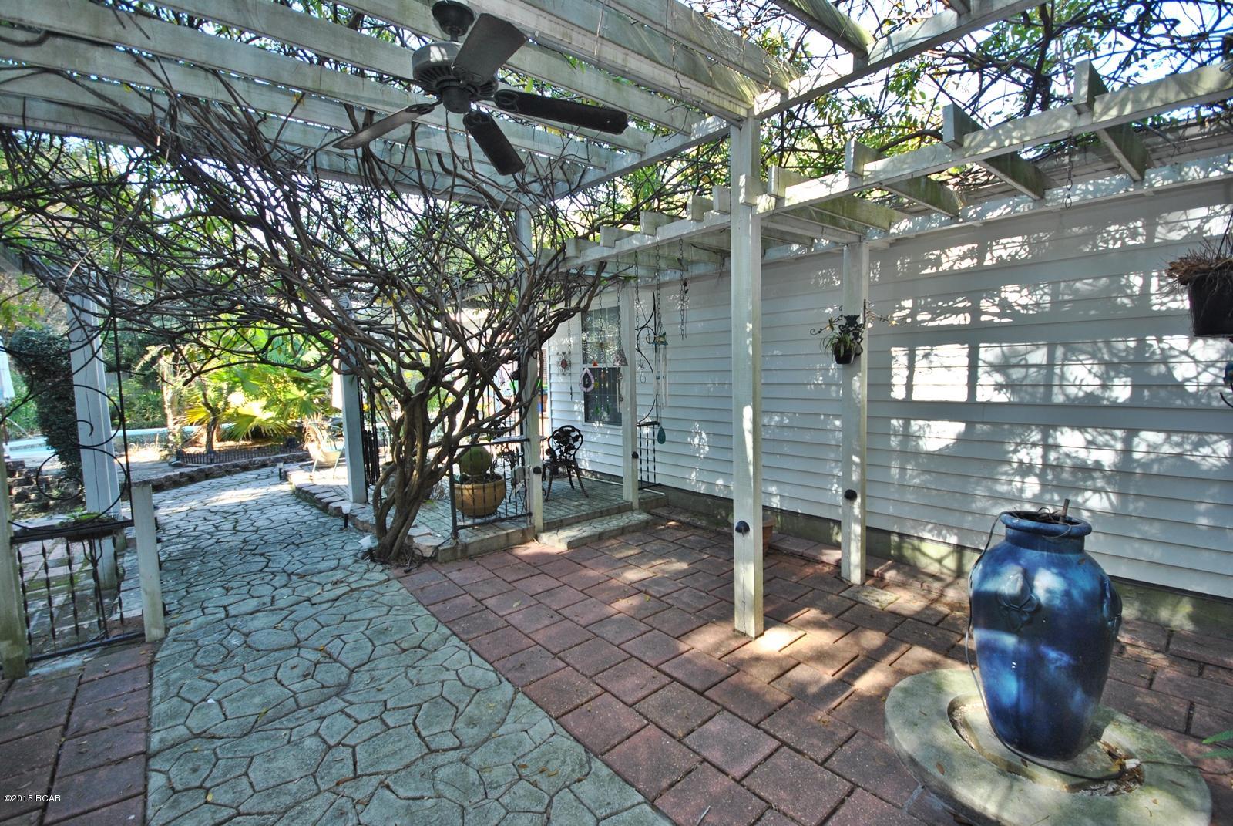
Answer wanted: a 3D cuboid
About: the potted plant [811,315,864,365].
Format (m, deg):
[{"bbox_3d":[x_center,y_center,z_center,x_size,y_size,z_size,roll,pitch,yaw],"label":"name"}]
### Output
[{"bbox_3d":[1.569,-0.524,3.634,0.210,0.310,0.270,-6,6,-41],"label":"potted plant"}]

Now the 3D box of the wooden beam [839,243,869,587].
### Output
[{"bbox_3d":[1.750,0.025,3.751,0.088,2.460,0.138,-6,6,-41],"label":"wooden beam"}]

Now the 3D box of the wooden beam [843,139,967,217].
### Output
[{"bbox_3d":[1.620,-1.233,2.808,1.360,0.142,0.040,-5,6,-38],"label":"wooden beam"}]

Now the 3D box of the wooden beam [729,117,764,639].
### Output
[{"bbox_3d":[0.775,-0.145,3.032,0.089,2.970,0.136,-6,6,-41],"label":"wooden beam"}]

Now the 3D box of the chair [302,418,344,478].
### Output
[{"bbox_3d":[-4.436,0.526,7.988,0.570,0.860,0.600,0,5,18],"label":"chair"}]

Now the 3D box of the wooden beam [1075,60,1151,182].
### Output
[{"bbox_3d":[2.159,-1.198,2.216,1.360,0.142,0.040,-5,6,-38],"label":"wooden beam"}]

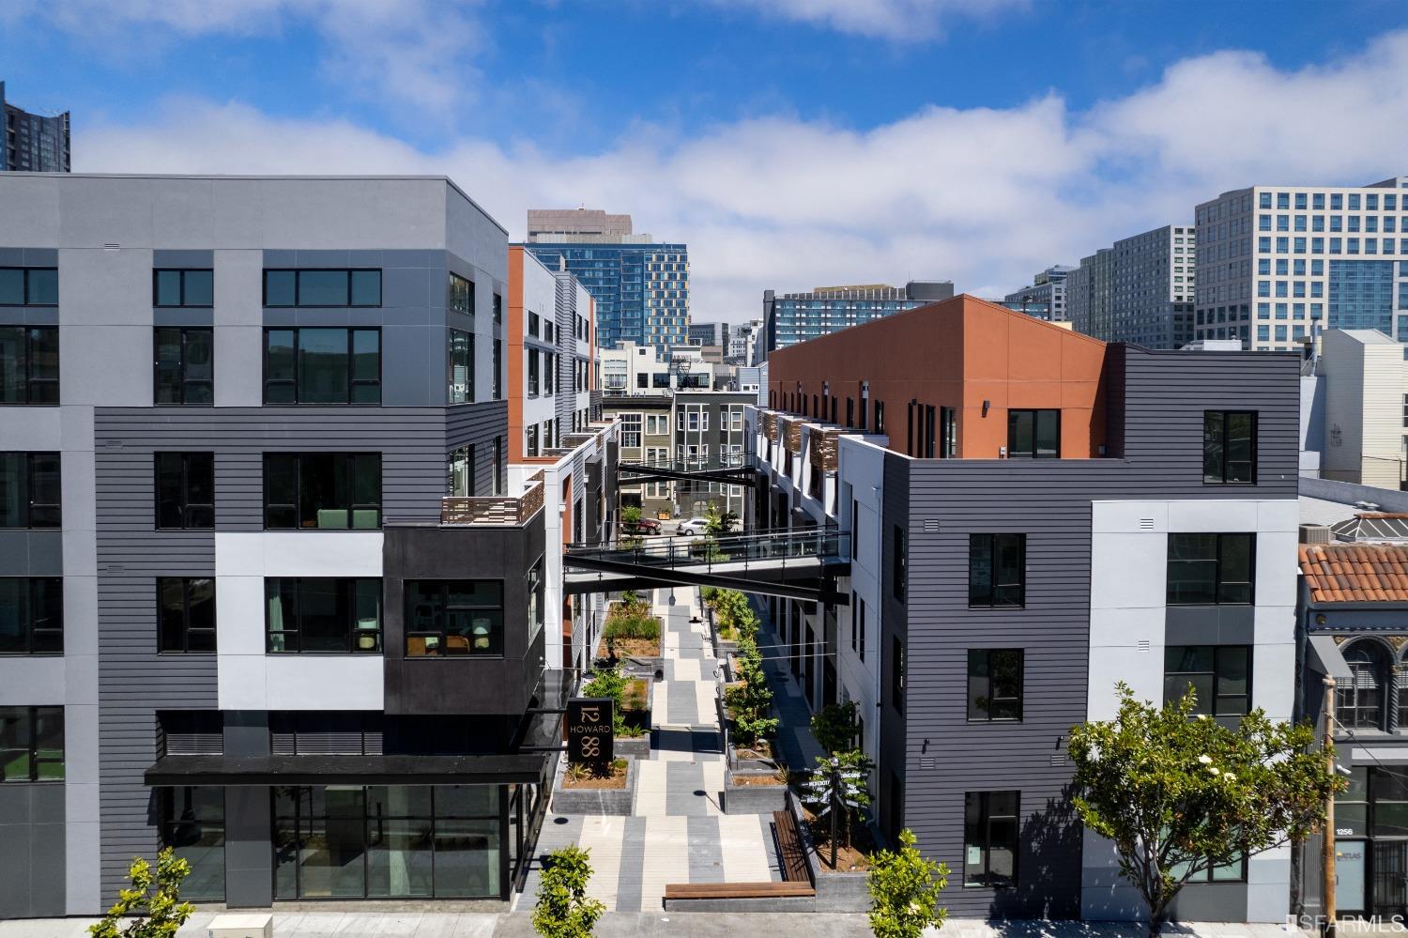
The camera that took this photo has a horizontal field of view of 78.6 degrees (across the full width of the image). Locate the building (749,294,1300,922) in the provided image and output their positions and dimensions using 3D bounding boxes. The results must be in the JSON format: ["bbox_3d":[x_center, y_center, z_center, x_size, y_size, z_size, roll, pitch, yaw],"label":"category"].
[{"bbox_3d":[9.145,1.625,43.250,9.500,15.000,45.000,0,3,-2],"label":"building"}]

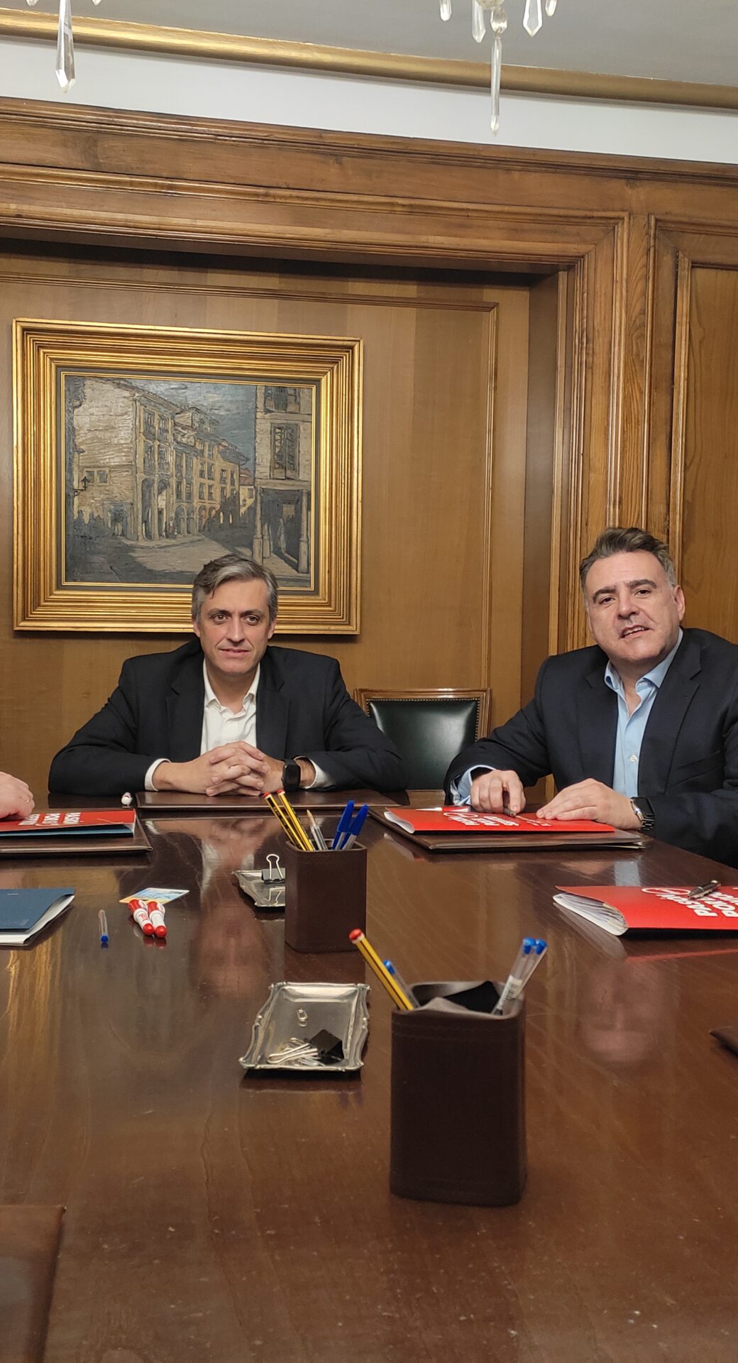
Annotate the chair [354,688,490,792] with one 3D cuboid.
[{"bbox_3d":[0.183,0.496,3.334,0.450,0.930,0.540,1,2,-12],"label":"chair"}]

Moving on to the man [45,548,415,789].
[{"bbox_3d":[-0.274,0.360,2.715,0.650,1.228,0.700,1,2,-9],"label":"man"}]

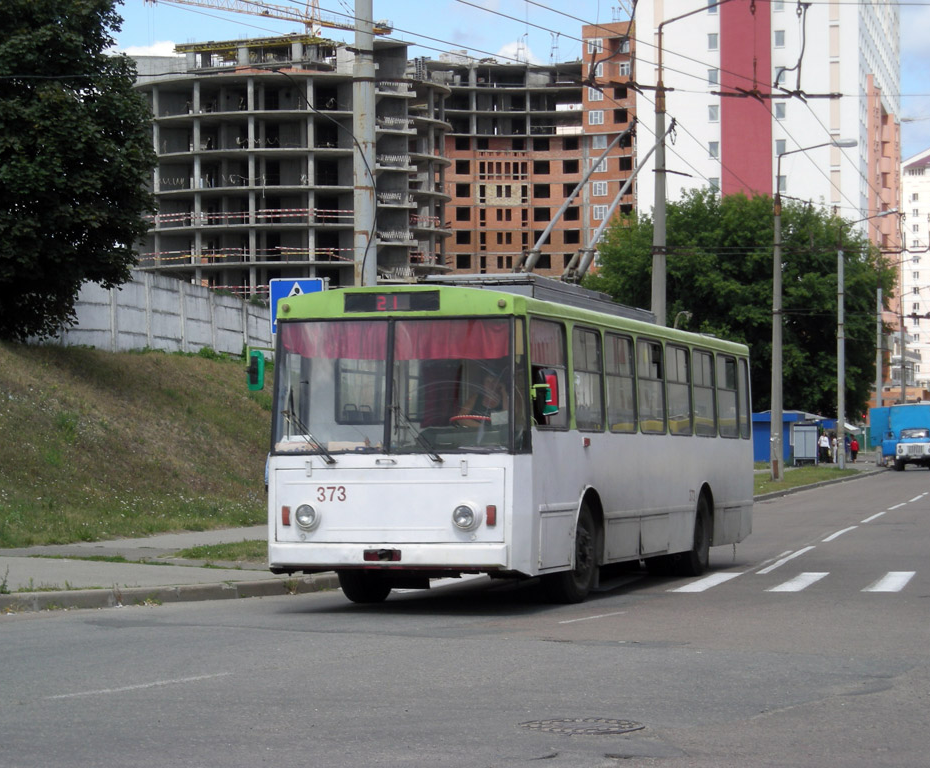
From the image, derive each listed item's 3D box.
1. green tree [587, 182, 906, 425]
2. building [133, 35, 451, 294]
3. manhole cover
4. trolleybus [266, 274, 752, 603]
[{"bbox_3d":[17.401,-3.807,175.000,19.000,16.500,16.500,-1,-1,6],"label":"green tree"},{"bbox_3d":[-14.578,-14.240,235.000,28.000,31.000,21.000,0,-1,-5],"label":"building"},{"bbox_3d":[0.625,1.823,14.800,0.670,0.030,0.670,0,-1,0],"label":"manhole cover"},{"bbox_3d":[0.930,0.630,30.250,2.500,3.200,11.200,-1,-2,16],"label":"trolleybus"}]

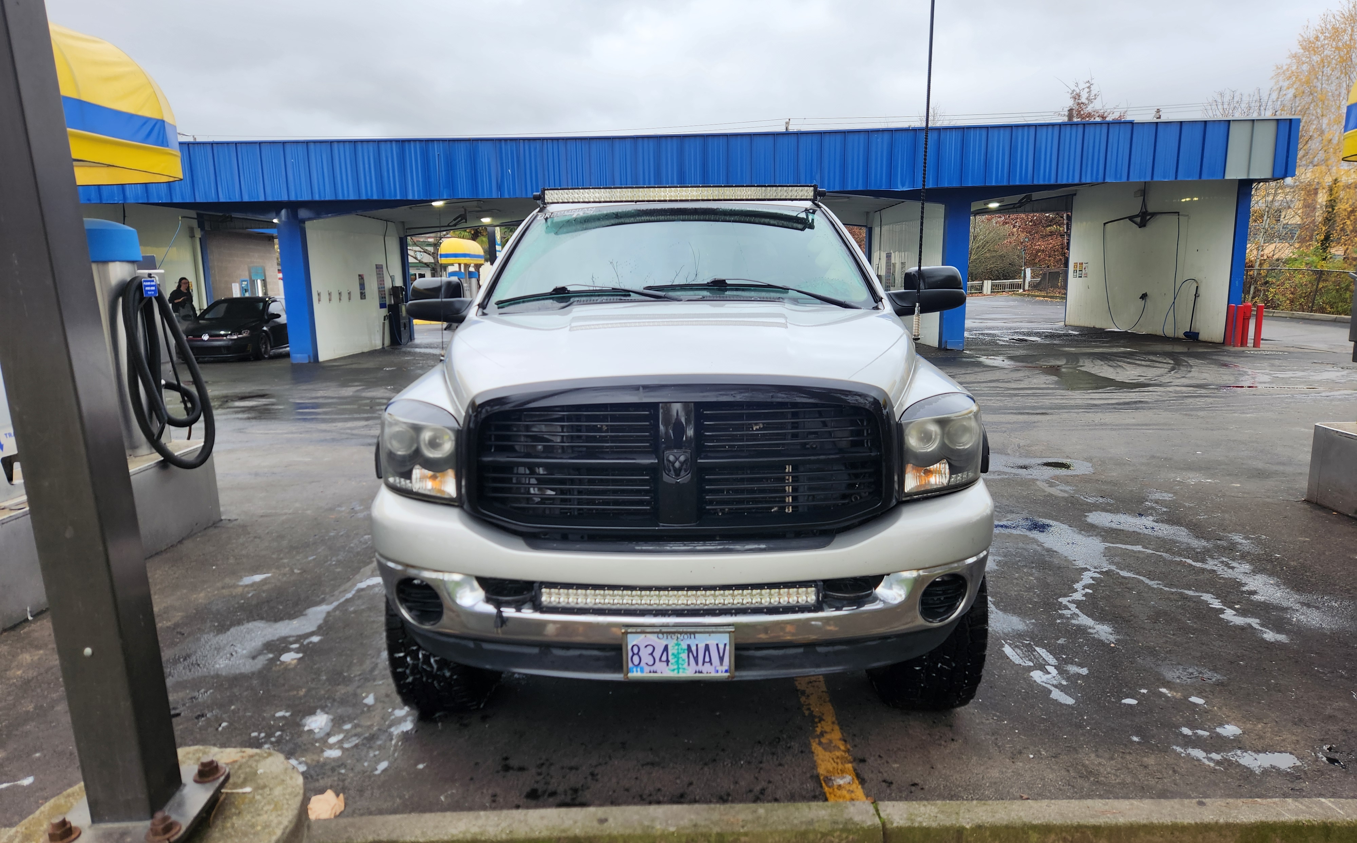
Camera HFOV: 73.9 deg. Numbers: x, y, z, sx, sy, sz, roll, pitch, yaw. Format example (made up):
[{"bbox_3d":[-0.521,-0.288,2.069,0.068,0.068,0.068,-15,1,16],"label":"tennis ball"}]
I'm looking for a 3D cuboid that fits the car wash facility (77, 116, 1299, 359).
[{"bbox_3d":[-0.747,-4.087,21.516,25.180,4.200,8.200,-1,10,0],"label":"car wash facility"}]

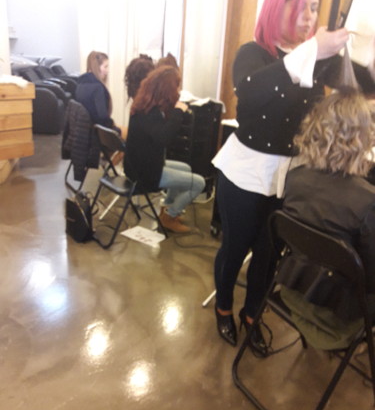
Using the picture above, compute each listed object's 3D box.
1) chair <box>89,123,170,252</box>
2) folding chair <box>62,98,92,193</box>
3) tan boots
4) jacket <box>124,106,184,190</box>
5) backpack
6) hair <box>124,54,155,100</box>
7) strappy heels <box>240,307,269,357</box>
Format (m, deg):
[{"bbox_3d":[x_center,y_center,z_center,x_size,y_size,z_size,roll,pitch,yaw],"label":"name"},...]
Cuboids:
[{"bbox_3d":[-0.451,-0.148,2.902,0.490,0.785,0.460,-12,26,-34],"label":"chair"},{"bbox_3d":[-0.917,-0.565,3.911,0.490,0.785,0.460,-11,25,-33],"label":"folding chair"},{"bbox_3d":[-0.106,0.106,3.173,0.260,0.150,0.200,1,21,-7],"label":"tan boots"},{"bbox_3d":[-0.268,-0.440,2.880,0.380,0.580,0.420,-12,26,-34],"label":"jacket"},{"bbox_3d":[-0.780,0.070,2.928,0.210,0.320,0.140,20,27,37],"label":"backpack"},{"bbox_3d":[-0.398,-1.064,3.350,0.260,0.360,0.250,-12,26,-34],"label":"hair"},{"bbox_3d":[0.320,0.602,1.956,0.085,0.150,0.215,-10,25,-31],"label":"strappy heels"}]

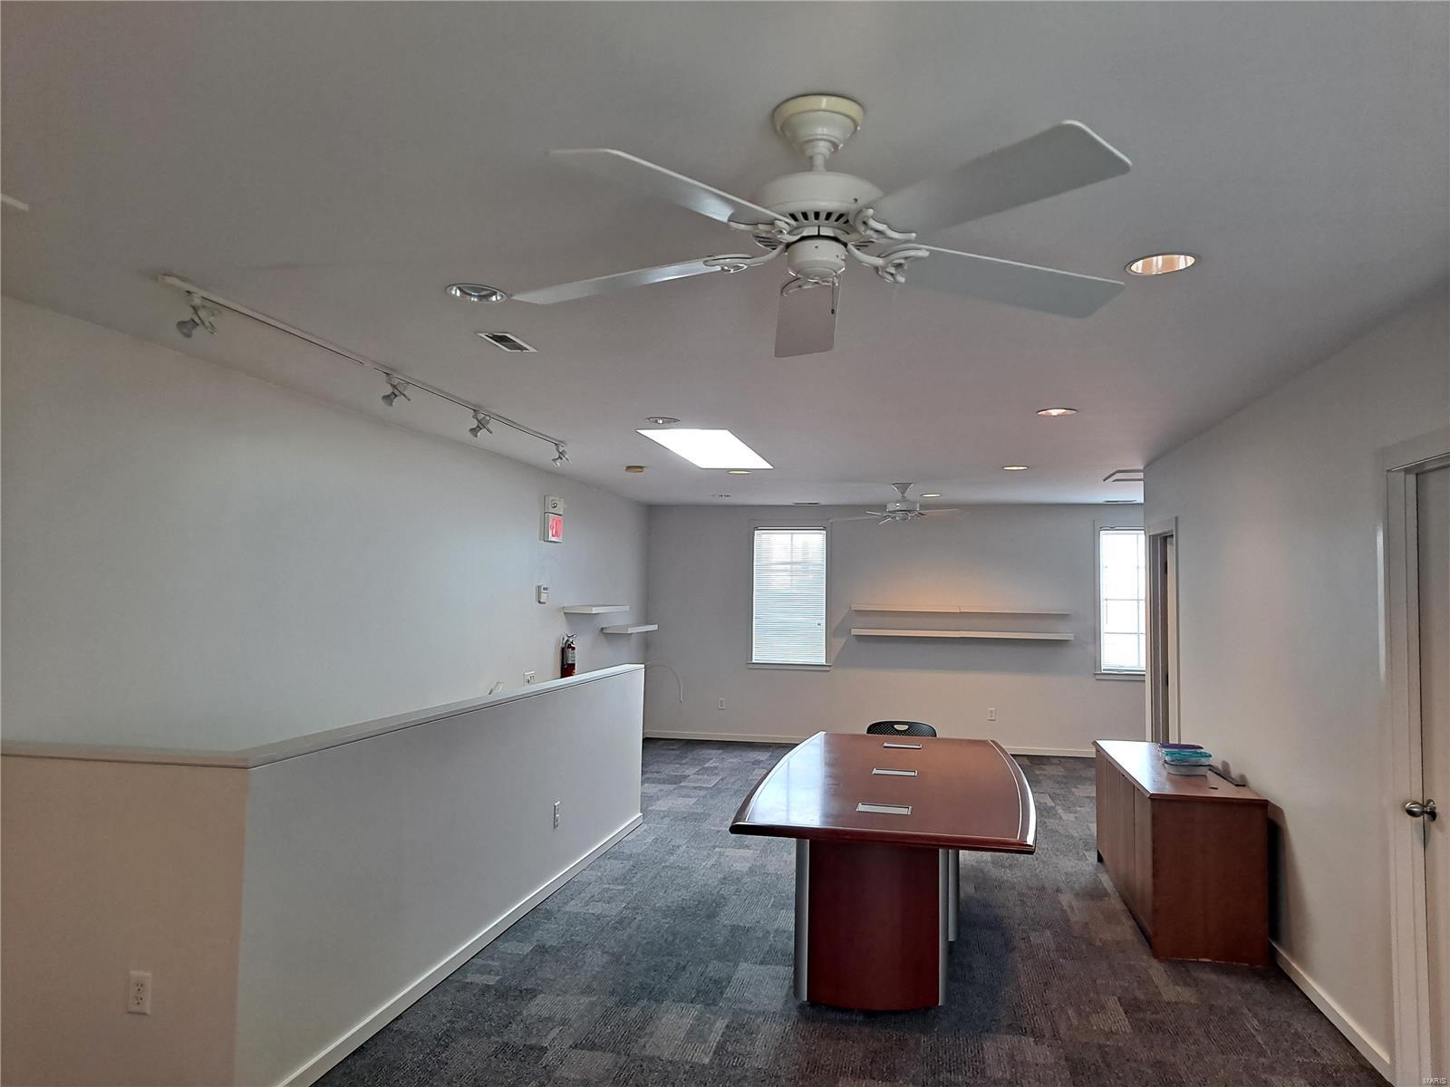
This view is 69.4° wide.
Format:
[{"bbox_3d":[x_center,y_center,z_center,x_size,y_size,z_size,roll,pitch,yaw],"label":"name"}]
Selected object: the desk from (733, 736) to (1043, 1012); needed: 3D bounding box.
[{"bbox_3d":[0.851,1.506,5.160,1.210,0.742,2.730,0,-3,12],"label":"desk"}]

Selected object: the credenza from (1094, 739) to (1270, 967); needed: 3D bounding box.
[{"bbox_3d":[2.349,1.553,5.580,0.509,0.735,1.793,0,-3,11],"label":"credenza"}]

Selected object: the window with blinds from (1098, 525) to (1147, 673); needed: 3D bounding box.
[{"bbox_3d":[4.216,0.590,10.636,0.810,1.480,0.100,0,-3,11],"label":"window with blinds"}]

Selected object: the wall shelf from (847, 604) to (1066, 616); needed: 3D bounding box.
[{"bbox_3d":[2.423,0.682,10.794,2.200,0.050,0.260,0,-3,11],"label":"wall shelf"}]

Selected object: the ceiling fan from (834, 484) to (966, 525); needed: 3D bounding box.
[{"bbox_3d":[1.544,-0.350,9.059,1.310,0.330,1.290,0,-3,11],"label":"ceiling fan"}]

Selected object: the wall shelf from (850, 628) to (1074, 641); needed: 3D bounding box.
[{"bbox_3d":[2.422,0.946,10.782,2.200,0.050,0.260,0,-3,11],"label":"wall shelf"}]

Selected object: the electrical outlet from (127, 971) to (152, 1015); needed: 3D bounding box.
[{"bbox_3d":[-1.724,1.326,3.080,0.071,0.116,0.010,0,-3,11],"label":"electrical outlet"}]

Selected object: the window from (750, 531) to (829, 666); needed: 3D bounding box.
[{"bbox_3d":[0.708,0.563,11.313,0.810,1.480,0.100,0,-3,11],"label":"window"}]

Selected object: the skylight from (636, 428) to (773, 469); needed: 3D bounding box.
[{"bbox_3d":[-0.079,-0.629,7.108,0.550,0.100,1.950,0,-3,11],"label":"skylight"}]

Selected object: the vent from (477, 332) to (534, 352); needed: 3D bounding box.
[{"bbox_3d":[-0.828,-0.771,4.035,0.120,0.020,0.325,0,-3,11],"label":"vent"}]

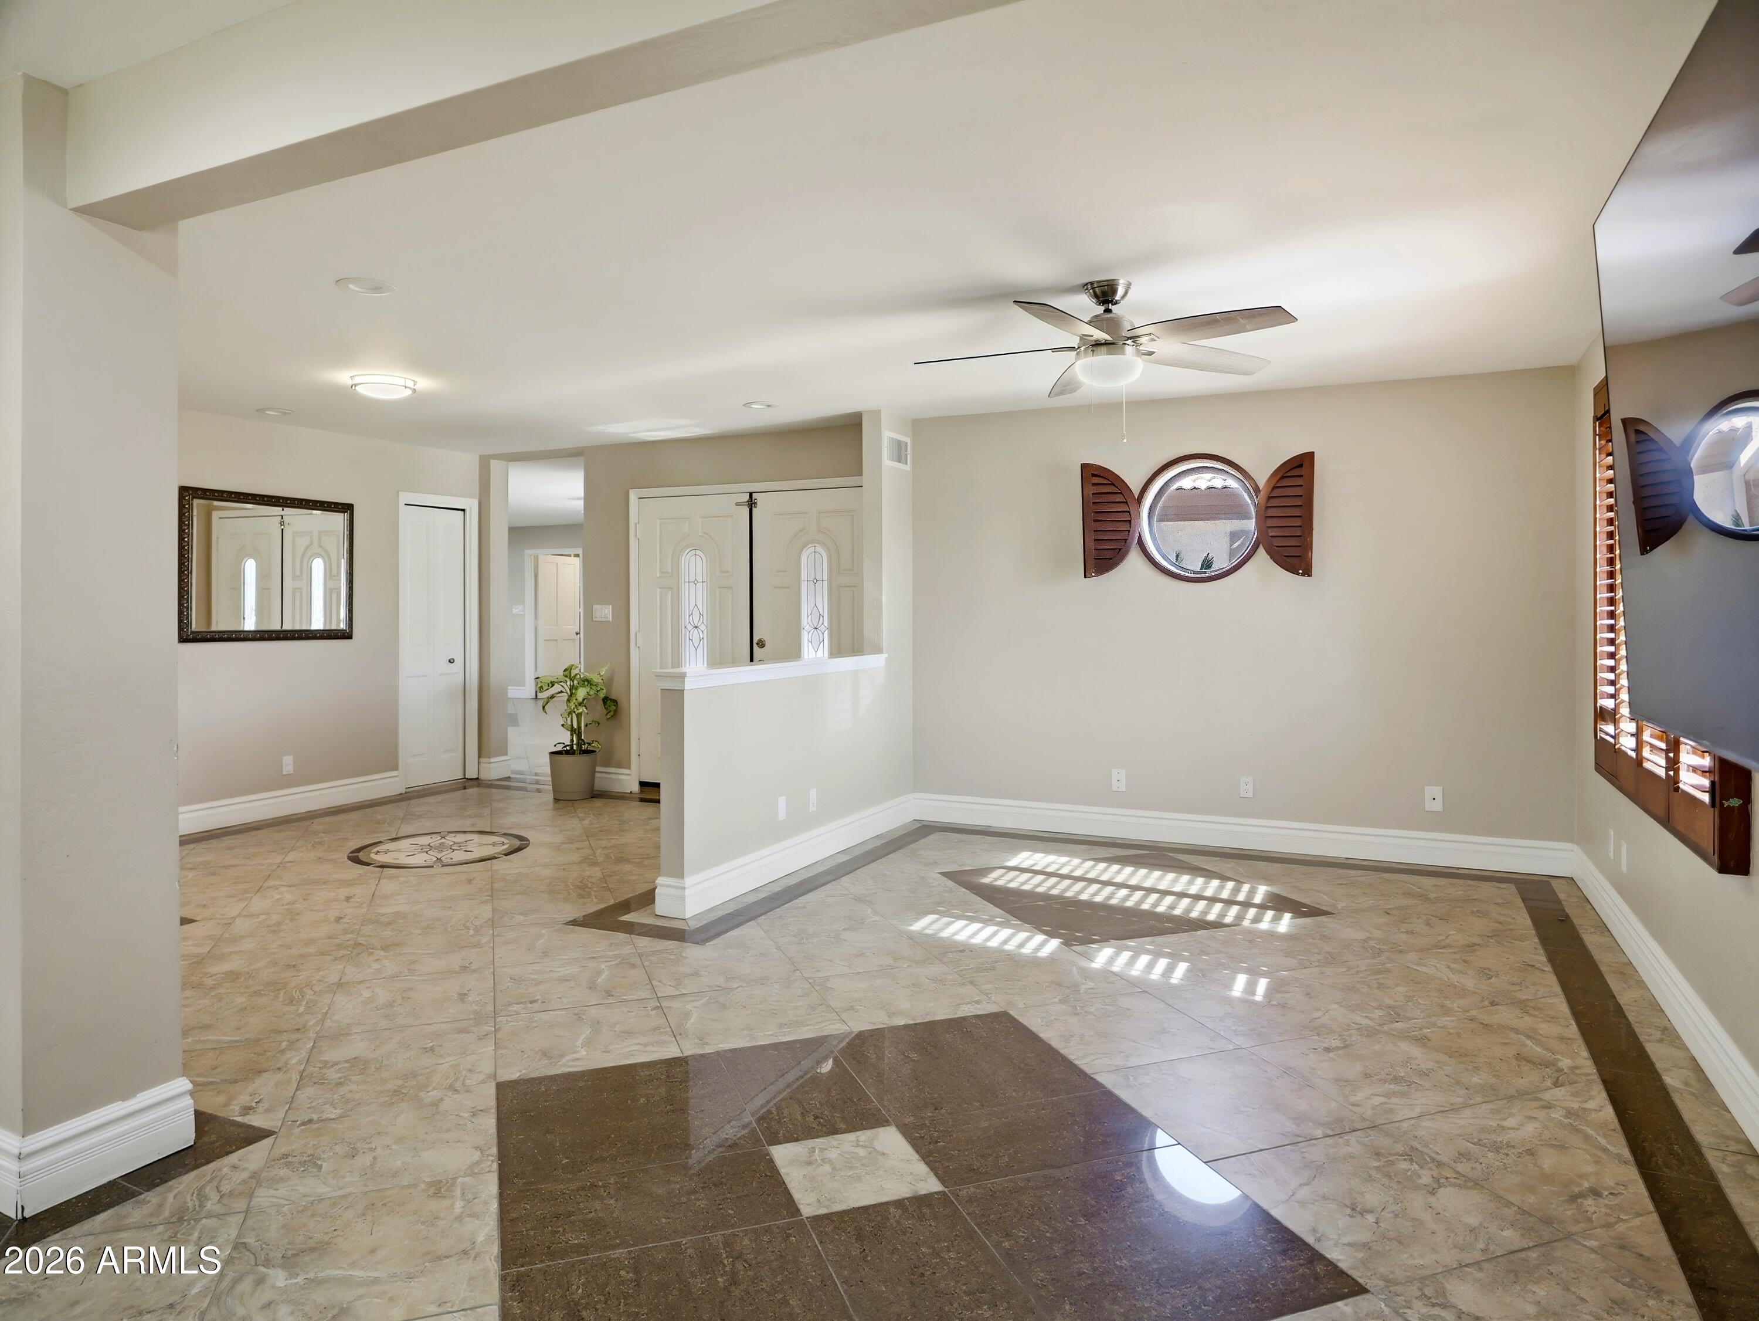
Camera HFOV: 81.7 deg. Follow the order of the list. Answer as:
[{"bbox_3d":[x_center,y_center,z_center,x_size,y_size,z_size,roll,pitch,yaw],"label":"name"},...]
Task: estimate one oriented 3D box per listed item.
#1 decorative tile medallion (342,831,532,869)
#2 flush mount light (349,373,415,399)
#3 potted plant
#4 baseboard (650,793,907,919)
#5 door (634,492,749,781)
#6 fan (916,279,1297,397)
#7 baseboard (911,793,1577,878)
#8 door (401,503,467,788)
[{"bbox_3d":[-2.408,1.022,5.559,0.920,0.012,0.940,0,2,0],"label":"decorative tile medallion"},{"bbox_3d":[-2.579,-1.418,5.273,0.340,0.095,0.340,1,2,28],"label":"flush mount light"},{"bbox_3d":[-2.119,0.490,7.109,0.570,0.930,0.540,1,2,24],"label":"potted plant"},{"bbox_3d":[-0.364,0.960,5.343,0.130,0.160,2.240,1,2,27],"label":"baseboard"},{"bbox_3d":[-1.334,-0.148,7.215,0.925,2.060,0.050,1,2,24],"label":"door"},{"bbox_3d":[0.826,-1.183,3.713,1.380,0.360,1.360,1,2,24],"label":"fan"},{"bbox_3d":[1.811,0.944,5.648,3.465,0.160,0.022,1,2,23],"label":"baseboard"},{"bbox_3d":[-3.309,-0.110,7.579,0.045,2.050,0.580,1,2,29],"label":"door"}]

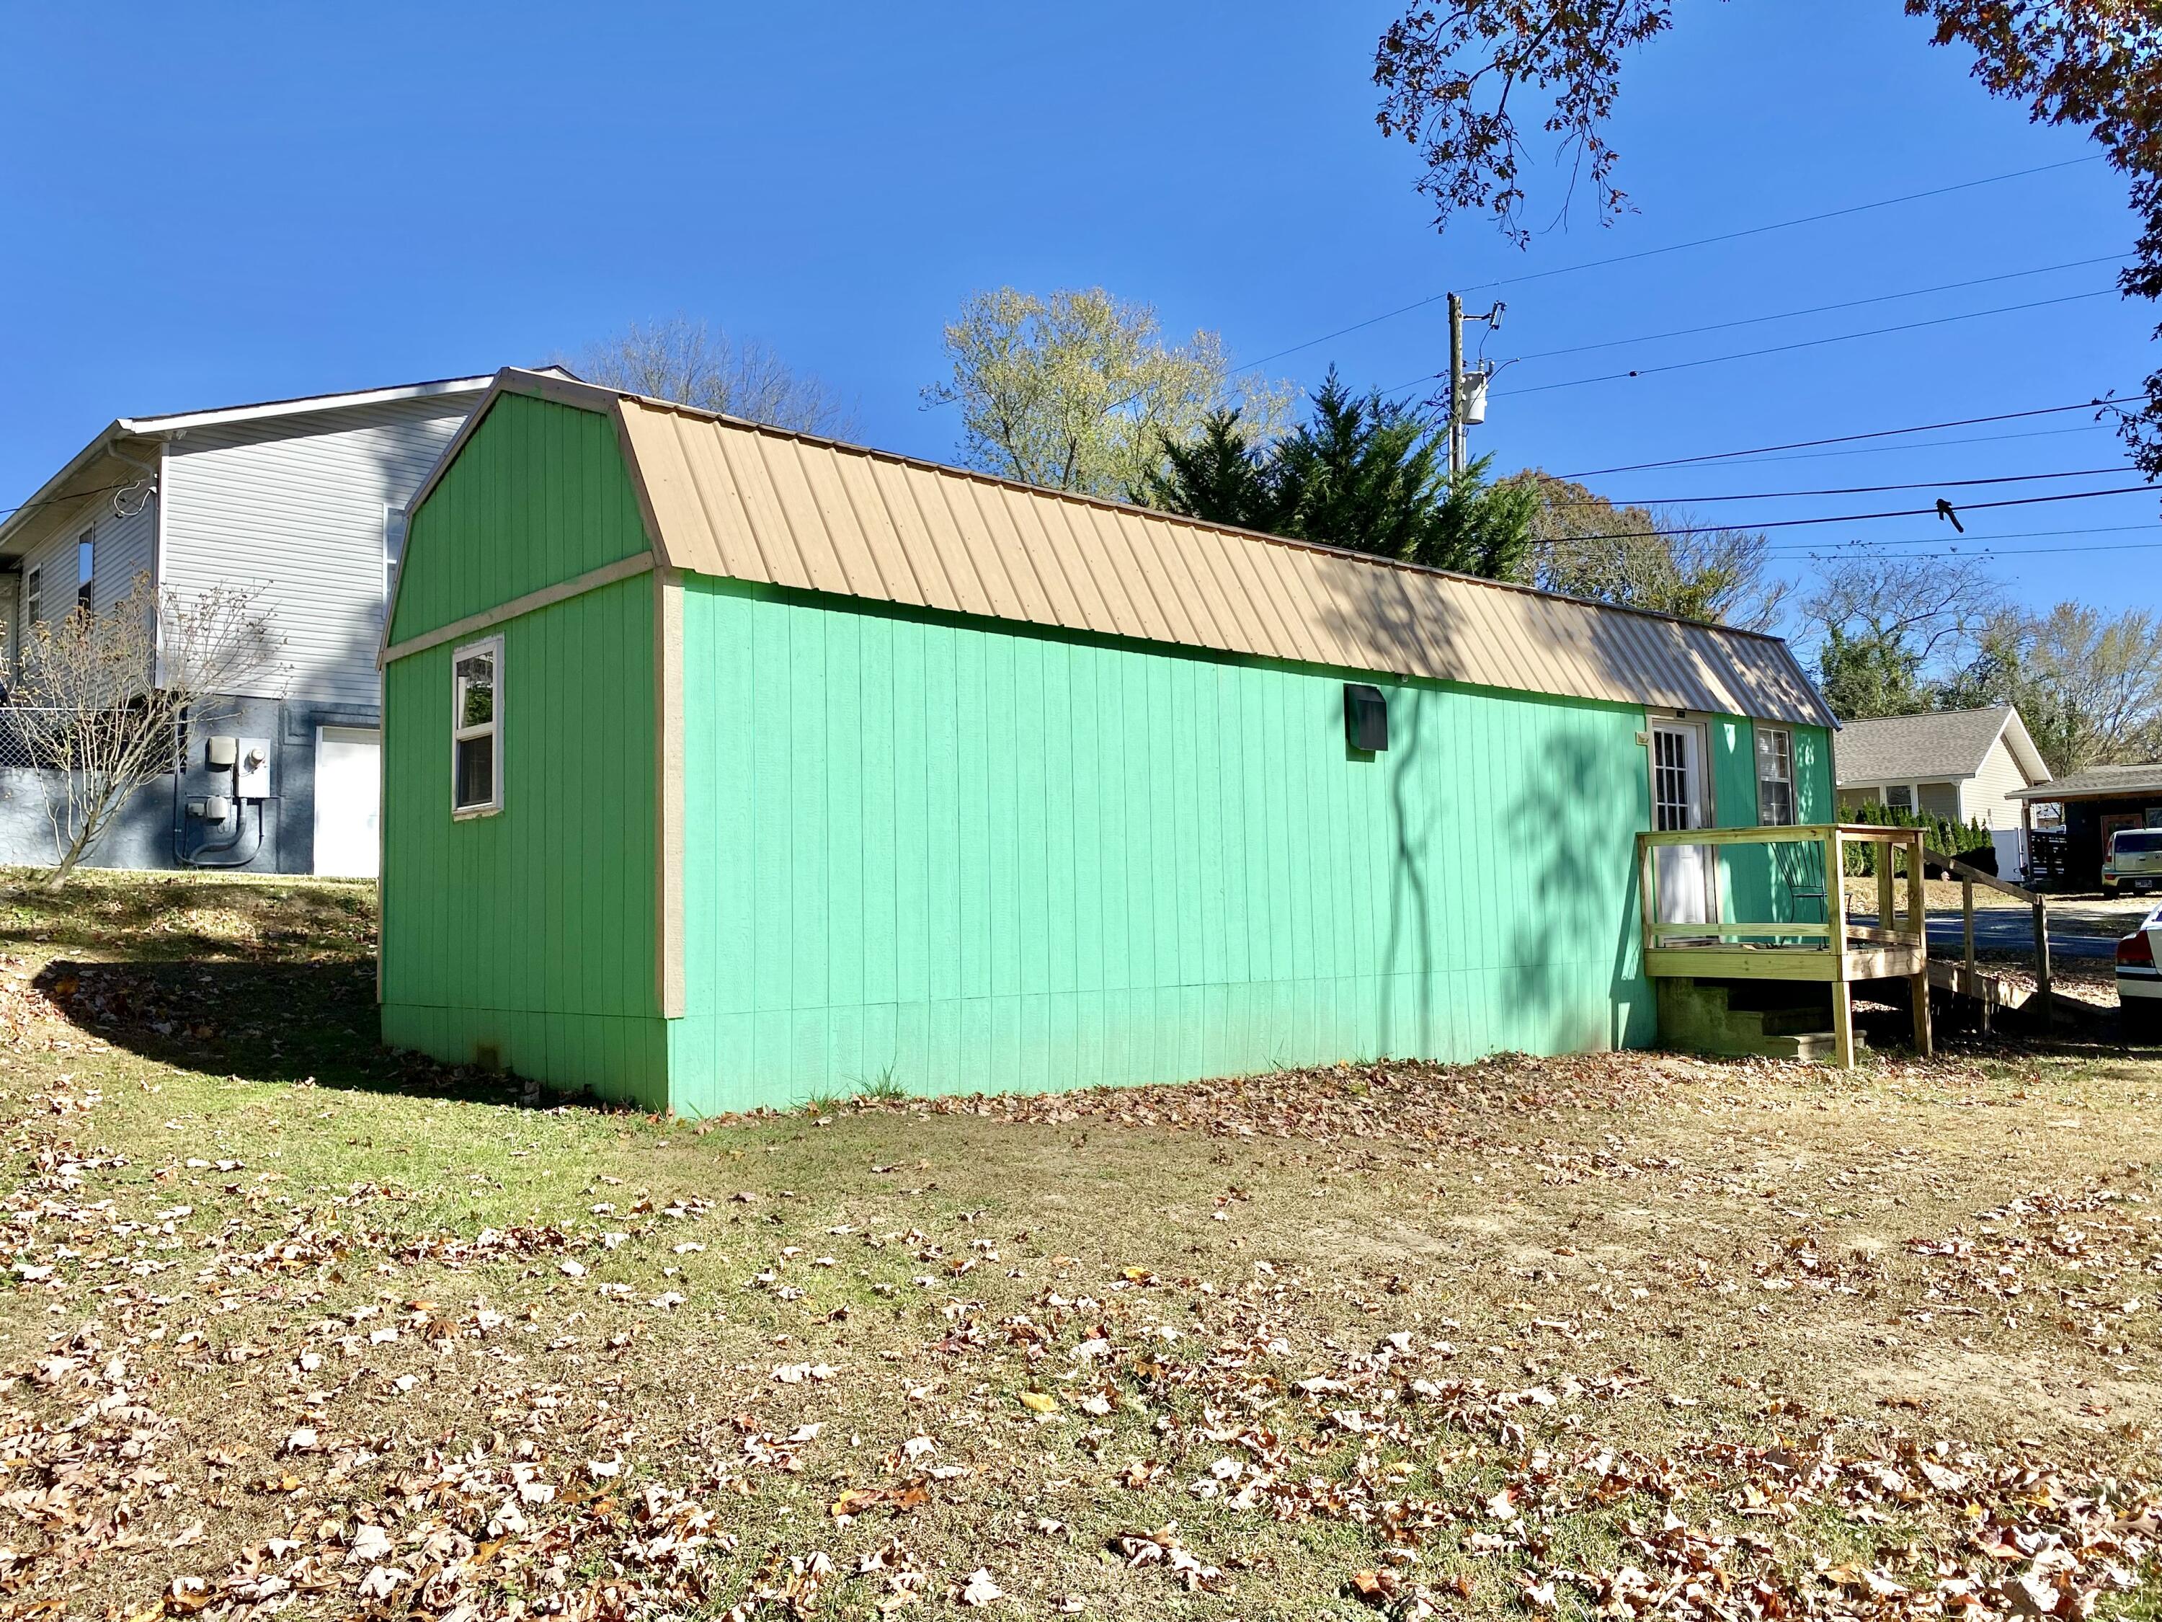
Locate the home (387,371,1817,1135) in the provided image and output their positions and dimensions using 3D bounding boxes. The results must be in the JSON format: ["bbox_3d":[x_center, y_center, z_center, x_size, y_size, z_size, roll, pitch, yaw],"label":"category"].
[{"bbox_3d":[1.495,-0.172,12.890,12.440,4.150,3.750,2,-5,-42],"label":"home"}]

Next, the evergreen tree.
[{"bbox_3d":[3.362,-1.971,20.737,5.200,7.502,4.800,-2,-4,9],"label":"evergreen tree"}]

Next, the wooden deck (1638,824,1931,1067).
[{"bbox_3d":[5.703,1.061,13.091,1.720,1.810,1.600,2,-5,-42],"label":"wooden deck"}]

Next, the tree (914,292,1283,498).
[{"bbox_3d":[0.699,-4.338,33.534,7.900,13.321,7.600,-2,-4,9],"label":"tree"}]

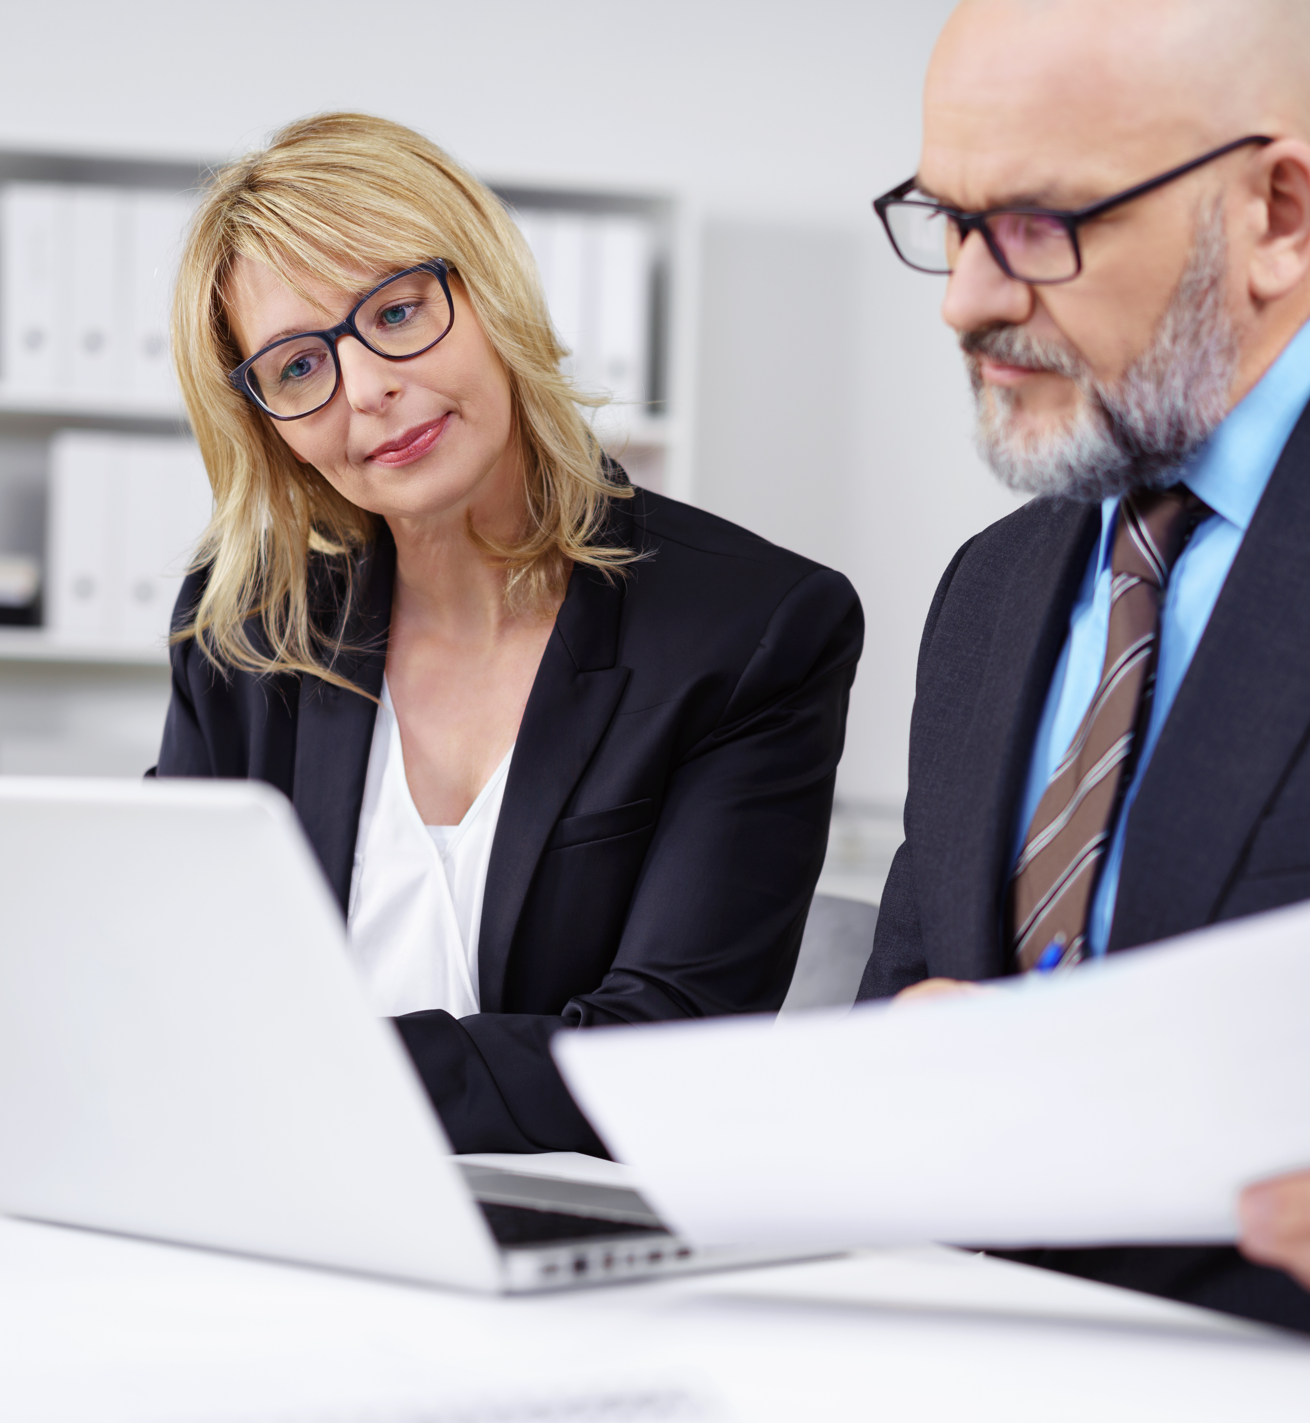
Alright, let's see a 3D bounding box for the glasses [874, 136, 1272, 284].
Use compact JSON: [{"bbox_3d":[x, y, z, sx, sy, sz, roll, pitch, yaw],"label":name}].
[{"bbox_3d":[0.199,-0.233,1.504,0.140,0.045,0.142,-27,25,-29],"label":"glasses"}]

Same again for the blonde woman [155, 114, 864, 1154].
[{"bbox_3d":[-0.102,0.321,1.969,0.500,1.341,0.700,1,-2,16],"label":"blonde woman"}]

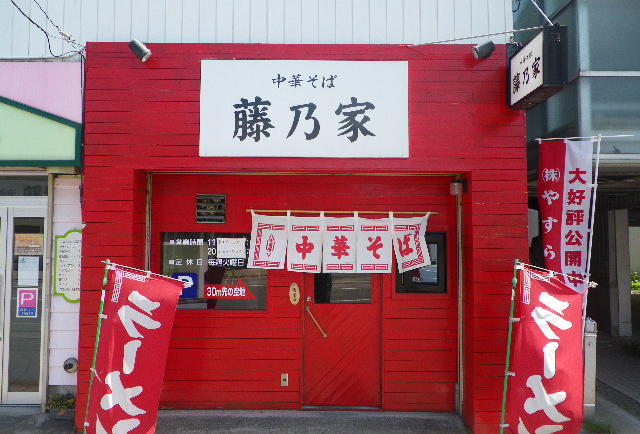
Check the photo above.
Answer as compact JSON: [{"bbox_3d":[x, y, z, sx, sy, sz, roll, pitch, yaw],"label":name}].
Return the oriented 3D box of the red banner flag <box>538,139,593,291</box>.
[{"bbox_3d":[2.743,0.027,5.757,0.600,1.760,0.100,0,-3,7],"label":"red banner flag"}]

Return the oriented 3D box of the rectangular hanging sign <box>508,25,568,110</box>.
[{"bbox_3d":[1.822,-1.223,4.334,0.176,0.451,0.676,0,-3,0],"label":"rectangular hanging sign"}]

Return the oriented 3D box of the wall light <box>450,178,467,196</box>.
[{"bbox_3d":[1.296,-0.285,4.843,0.150,0.165,0.115,0,-3,0],"label":"wall light"}]

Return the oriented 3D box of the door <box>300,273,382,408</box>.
[{"bbox_3d":[0.214,0.953,5.056,0.781,1.777,0.050,0,-3,0],"label":"door"}]

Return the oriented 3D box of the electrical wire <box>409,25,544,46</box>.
[{"bbox_3d":[1.268,-1.516,4.360,1.166,0.020,0.020,6,1,37],"label":"electrical wire"}]

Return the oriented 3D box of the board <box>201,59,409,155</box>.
[{"bbox_3d":[-0.137,-0.968,4.659,1.871,0.869,0.040,0,-3,0],"label":"board"}]

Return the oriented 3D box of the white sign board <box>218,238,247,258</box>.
[{"bbox_3d":[-0.864,0.308,5.071,0.288,0.194,0.010,0,-3,0],"label":"white sign board"}]

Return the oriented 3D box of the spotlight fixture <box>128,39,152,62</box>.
[{"bbox_3d":[-1.555,-1.442,4.485,0.185,0.105,0.105,39,-7,-4],"label":"spotlight fixture"}]

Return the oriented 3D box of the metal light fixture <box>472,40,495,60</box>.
[{"bbox_3d":[1.421,-1.456,4.485,0.185,0.105,0.105,-21,-2,-4],"label":"metal light fixture"}]

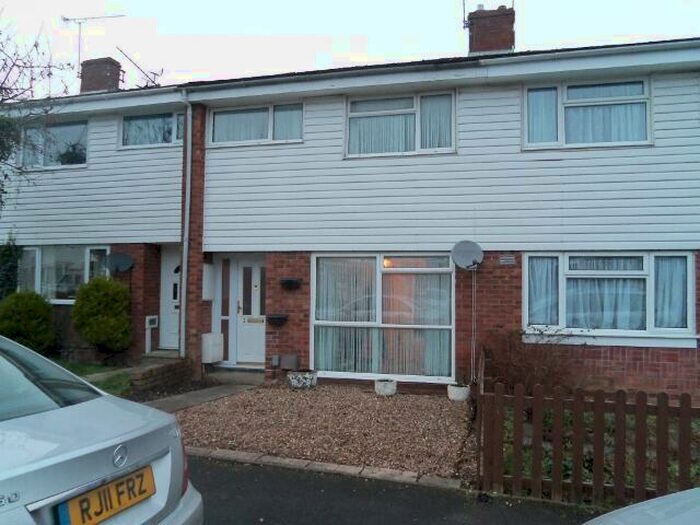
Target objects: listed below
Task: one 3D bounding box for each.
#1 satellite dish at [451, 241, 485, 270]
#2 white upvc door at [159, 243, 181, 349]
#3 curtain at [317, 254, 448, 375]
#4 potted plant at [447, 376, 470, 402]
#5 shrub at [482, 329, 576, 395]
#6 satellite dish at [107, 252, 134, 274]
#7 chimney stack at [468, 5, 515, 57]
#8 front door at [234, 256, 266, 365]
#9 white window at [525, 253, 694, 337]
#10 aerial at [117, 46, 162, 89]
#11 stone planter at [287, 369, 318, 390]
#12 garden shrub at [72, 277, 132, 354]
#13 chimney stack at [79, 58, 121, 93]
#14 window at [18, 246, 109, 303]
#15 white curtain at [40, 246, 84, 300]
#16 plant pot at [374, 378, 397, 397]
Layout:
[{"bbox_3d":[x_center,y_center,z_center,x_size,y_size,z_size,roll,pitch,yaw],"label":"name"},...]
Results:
[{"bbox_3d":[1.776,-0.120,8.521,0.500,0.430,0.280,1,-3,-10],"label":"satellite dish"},{"bbox_3d":[-3.438,0.705,11.428,0.900,2.090,0.080,0,-2,18],"label":"white upvc door"},{"bbox_3d":[0.498,0.868,9.097,2.342,2.029,0.110,0,-3,14],"label":"curtain"},{"bbox_3d":[1.669,1.942,8.628,0.350,0.320,0.350,0,-2,14],"label":"potted plant"},{"bbox_3d":[2.520,1.503,7.982,1.271,1.122,0.950,0,-3,14],"label":"shrub"},{"bbox_3d":[-4.317,0.000,10.650,0.520,0.410,0.280,1,-3,-12],"label":"satellite dish"},{"bbox_3d":[3.073,-4.909,12.283,0.930,1.080,0.500,0,-2,14],"label":"chimney stack"},{"bbox_3d":[-1.679,0.857,10.145,0.850,1.987,0.080,0,-3,14],"label":"front door"},{"bbox_3d":[3.798,0.470,8.400,2.380,1.220,0.120,0,-2,14],"label":"white window"},{"bbox_3d":[-5.469,-5.067,14.711,1.080,0.920,0.500,0,-2,18],"label":"aerial"},{"bbox_3d":[-0.758,1.895,9.032,0.420,0.260,0.350,0,-2,14],"label":"stone planter"},{"bbox_3d":[-4.545,0.980,10.398,1.050,1.438,1.000,0,-3,14],"label":"garden shrub"},{"bbox_3d":[-6.887,-5.119,15.679,0.930,0.920,0.480,0,-2,18],"label":"chimney stack"},{"bbox_3d":[-5.943,0.264,11.713,2.400,1.190,0.120,0,-2,18],"label":"window"},{"bbox_3d":[-5.816,0.216,11.446,1.049,1.102,0.100,0,-3,14],"label":"white curtain"},{"bbox_3d":[0.568,1.956,8.844,0.335,0.230,0.335,0,-3,14],"label":"plant pot"}]

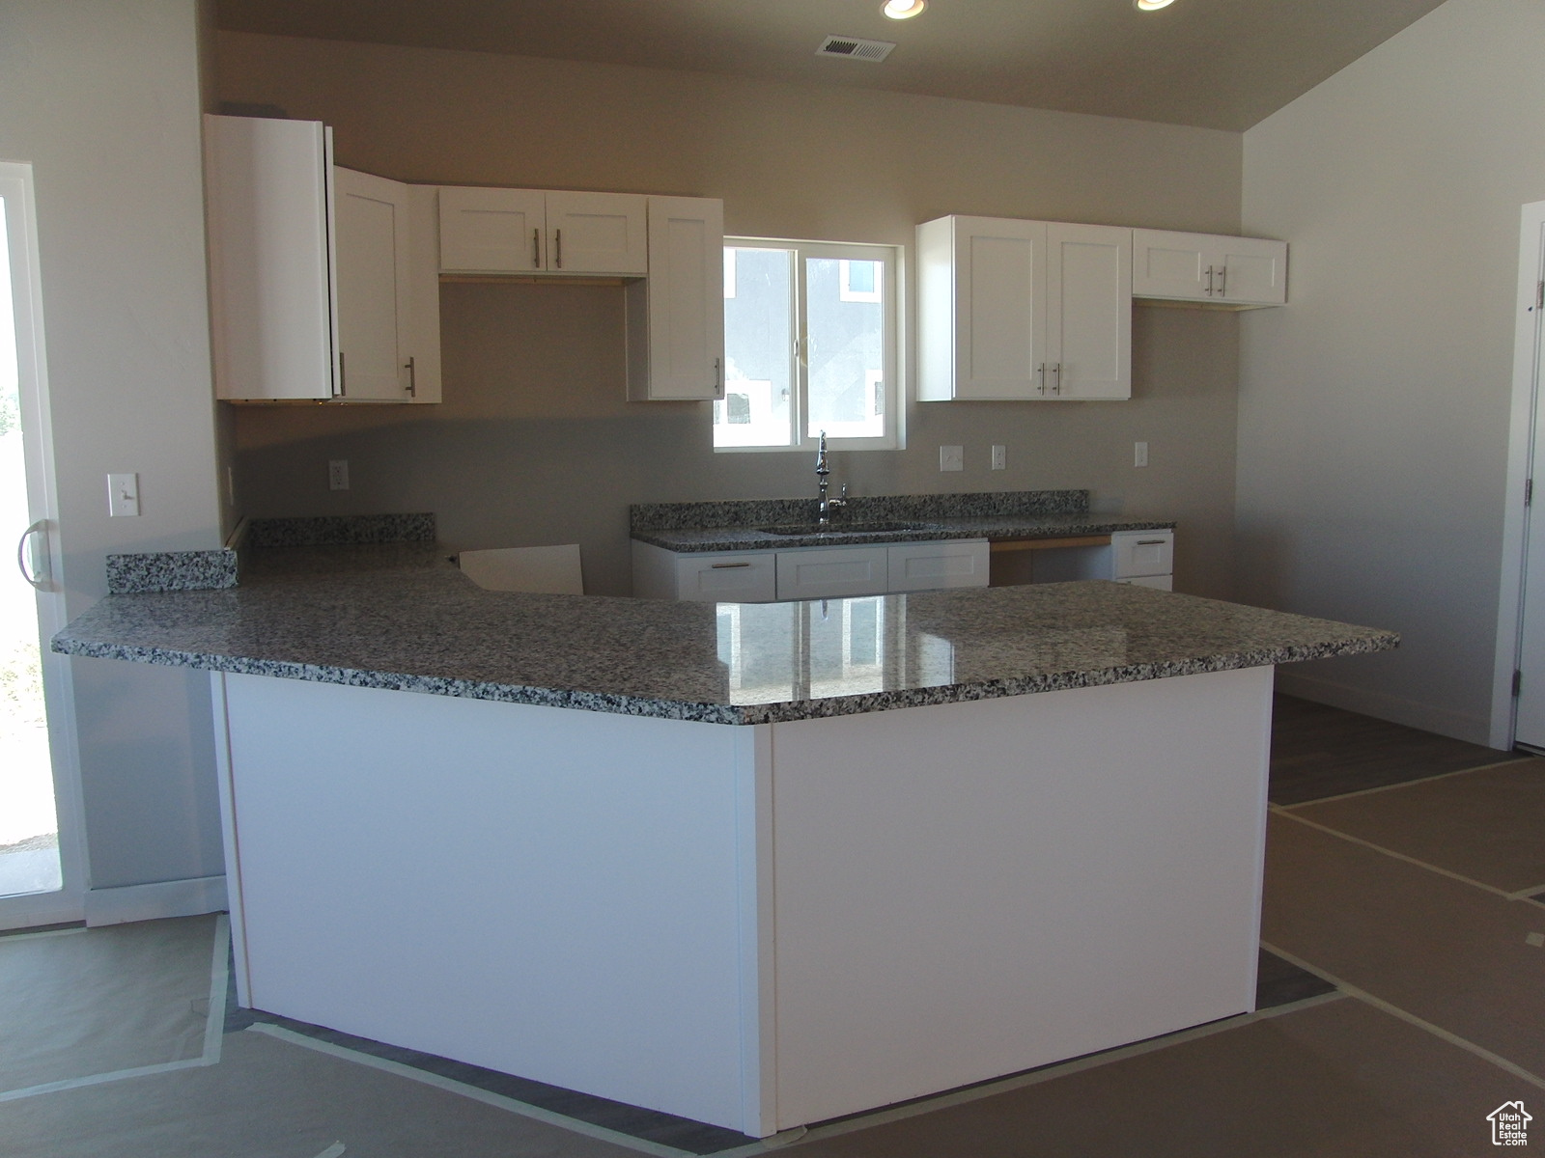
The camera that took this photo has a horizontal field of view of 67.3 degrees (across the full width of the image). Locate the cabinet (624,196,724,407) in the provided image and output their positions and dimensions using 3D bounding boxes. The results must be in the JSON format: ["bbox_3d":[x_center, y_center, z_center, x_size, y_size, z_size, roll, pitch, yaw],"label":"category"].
[{"bbox_3d":[-0.379,-1.071,4.522,0.301,0.757,0.327,-4,8,-21],"label":"cabinet"}]

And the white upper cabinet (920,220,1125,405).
[{"bbox_3d":[1.116,-1.160,5.090,0.920,0.757,0.327,-4,8,-21],"label":"white upper cabinet"}]

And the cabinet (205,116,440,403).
[{"bbox_3d":[-1.386,-0.943,3.715,0.684,0.757,1.138,-4,8,-21],"label":"cabinet"}]

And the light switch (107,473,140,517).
[{"bbox_3d":[-1.729,-0.223,3.094,0.073,0.116,0.014,-4,8,-21],"label":"light switch"}]

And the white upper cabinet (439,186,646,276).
[{"bbox_3d":[-0.870,-1.260,4.309,0.758,0.303,0.327,-4,8,-21],"label":"white upper cabinet"}]

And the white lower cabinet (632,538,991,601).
[{"bbox_3d":[0.158,0.272,4.739,1.291,0.884,0.630,-4,8,-21],"label":"white lower cabinet"}]

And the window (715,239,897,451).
[{"bbox_3d":[0.143,-0.992,4.985,0.887,0.884,0.100,-4,8,-21],"label":"window"}]

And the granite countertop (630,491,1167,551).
[{"bbox_3d":[0.575,-0.256,4.815,2.210,0.130,0.659,-4,8,-21],"label":"granite countertop"}]

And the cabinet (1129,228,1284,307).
[{"bbox_3d":[1.951,-1.427,5.393,0.910,0.303,0.327,-4,8,-21],"label":"cabinet"}]

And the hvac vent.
[{"bbox_3d":[0.329,-2.077,4.547,0.292,0.015,0.140,-4,-5,-21],"label":"hvac vent"}]

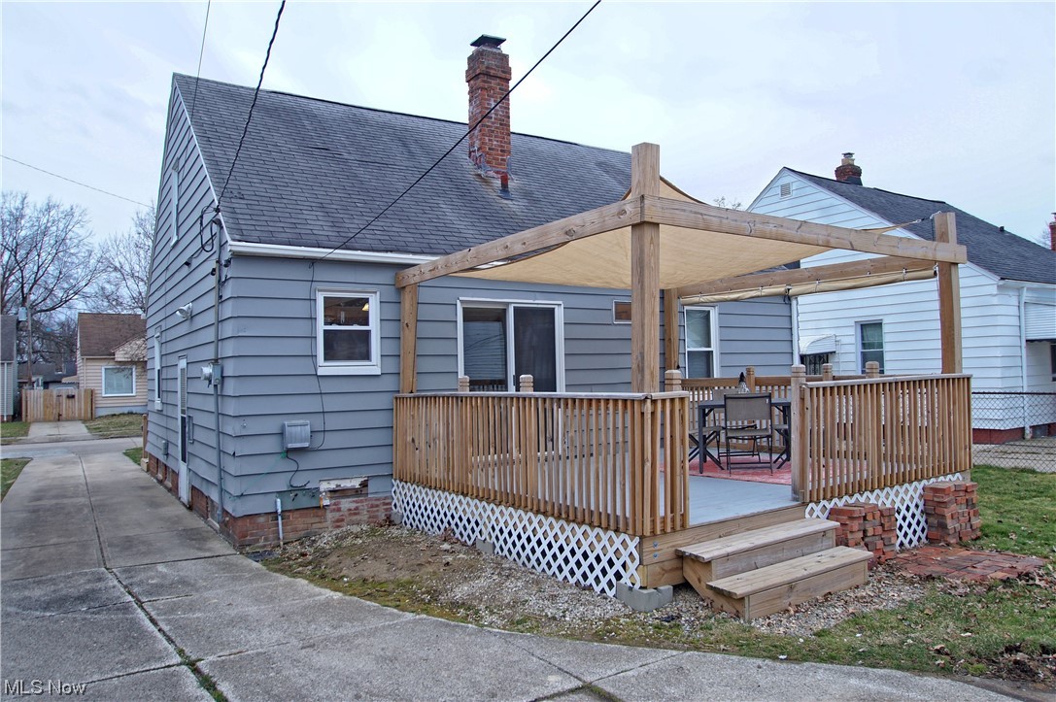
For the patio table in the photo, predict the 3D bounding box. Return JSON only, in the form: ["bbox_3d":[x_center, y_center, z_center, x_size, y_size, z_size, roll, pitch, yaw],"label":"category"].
[{"bbox_3d":[2.460,0.943,7.230,1.000,0.730,0.850,-1,-2,8],"label":"patio table"}]

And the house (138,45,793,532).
[{"bbox_3d":[-1.400,-1.524,11.700,8.600,7.100,7.700,0,-2,-32],"label":"house"}]

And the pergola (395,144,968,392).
[{"bbox_3d":[1.430,-0.012,6.830,4.300,2.700,3.650,0,-2,-33],"label":"pergola"}]

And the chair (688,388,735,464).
[{"bbox_3d":[2.080,0.890,7.380,0.620,0.860,0.580,-2,-2,17],"label":"chair"}]

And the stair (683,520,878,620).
[{"bbox_3d":[1.870,1.585,4.810,1.580,0.345,0.570,0,-2,-33],"label":"stair"}]

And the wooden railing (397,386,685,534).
[{"bbox_3d":[-0.210,0.872,5.980,0.400,0.970,3.750,0,-2,-37],"label":"wooden railing"}]

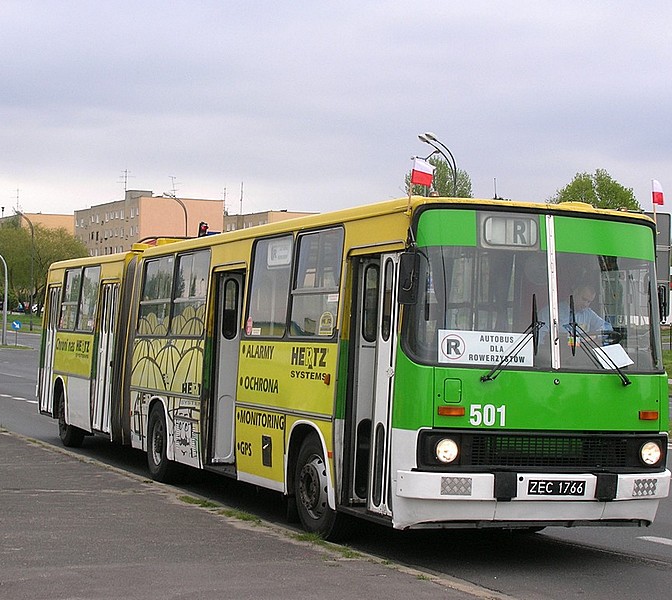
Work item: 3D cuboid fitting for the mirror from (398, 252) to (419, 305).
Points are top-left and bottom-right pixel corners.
[{"bbox_3d":[0.569,-0.167,11.226,0.170,0.390,0.080,3,-2,-22],"label":"mirror"}]

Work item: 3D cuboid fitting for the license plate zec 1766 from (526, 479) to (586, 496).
[{"bbox_3d":[1.789,1.523,11.774,0.530,0.117,0.020,3,-2,-22],"label":"license plate zec 1766"}]

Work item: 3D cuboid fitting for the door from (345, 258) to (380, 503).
[{"bbox_3d":[0.298,0.713,12.837,0.290,2.150,0.080,3,-2,-22],"label":"door"}]

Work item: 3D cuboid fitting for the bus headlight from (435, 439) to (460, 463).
[{"bbox_3d":[0.873,1.191,11.505,0.200,0.200,0.100,3,-2,-22],"label":"bus headlight"}]

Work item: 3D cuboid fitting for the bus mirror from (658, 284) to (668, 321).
[{"bbox_3d":[2.859,0.022,12.750,0.160,0.340,0.080,3,-2,-22],"label":"bus mirror"}]

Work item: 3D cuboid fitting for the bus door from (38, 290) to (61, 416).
[{"bbox_3d":[-4.924,0.873,25.308,0.100,2.160,1.150,3,-1,-21],"label":"bus door"}]

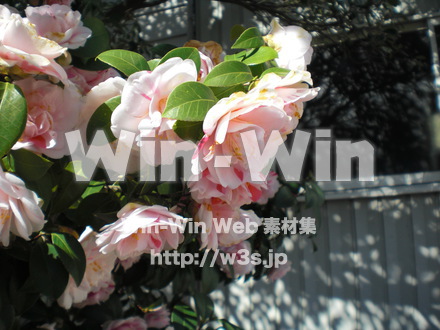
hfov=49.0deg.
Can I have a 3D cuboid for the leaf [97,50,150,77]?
[{"bbox_3d":[-0.113,-0.119,0.570,0.067,0.035,0.014,21,-42,-12],"label":"leaf"}]

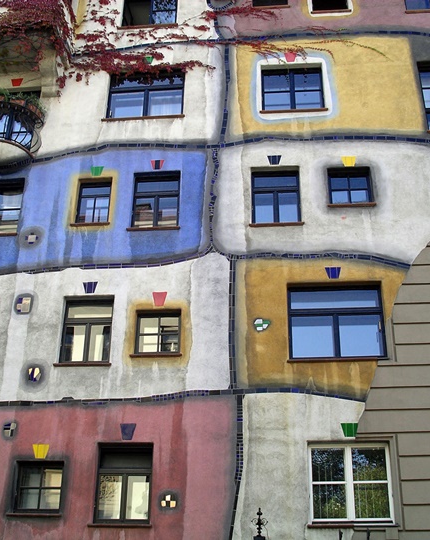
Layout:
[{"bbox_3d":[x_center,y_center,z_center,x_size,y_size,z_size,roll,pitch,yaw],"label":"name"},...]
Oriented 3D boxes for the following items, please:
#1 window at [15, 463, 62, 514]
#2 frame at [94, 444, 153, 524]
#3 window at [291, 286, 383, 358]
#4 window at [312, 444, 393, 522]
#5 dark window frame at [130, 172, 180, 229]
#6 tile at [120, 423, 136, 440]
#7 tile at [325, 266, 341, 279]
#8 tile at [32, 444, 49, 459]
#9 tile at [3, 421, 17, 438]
[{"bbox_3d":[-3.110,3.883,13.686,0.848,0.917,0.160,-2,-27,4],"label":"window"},{"bbox_3d":[-1.690,4.027,14.452,1.060,1.470,0.160,-2,-27,5],"label":"frame"},{"bbox_3d":[2.376,1.003,15.040,1.843,1.530,0.150,-2,-26,5],"label":"window"},{"bbox_3d":[2.406,3.790,13.679,1.417,1.380,0.150,-2,-26,5],"label":"window"},{"bbox_3d":[-1.223,-1.439,16.226,0.989,1.392,0.160,-2,-27,4],"label":"dark window frame"},{"bbox_3d":[-1.576,2.937,13.944,0.295,0.299,0.040,-2,-27,4],"label":"tile"},{"bbox_3d":[2.367,0.060,15.355,0.322,0.263,0.040,-2,-26,5],"label":"tile"},{"bbox_3d":[-3.353,3.474,14.743,0.330,0.280,0.030,-2,-27,5],"label":"tile"},{"bbox_3d":[-3.989,3.103,14.992,0.280,0.330,0.030,-2,-27,5],"label":"tile"}]

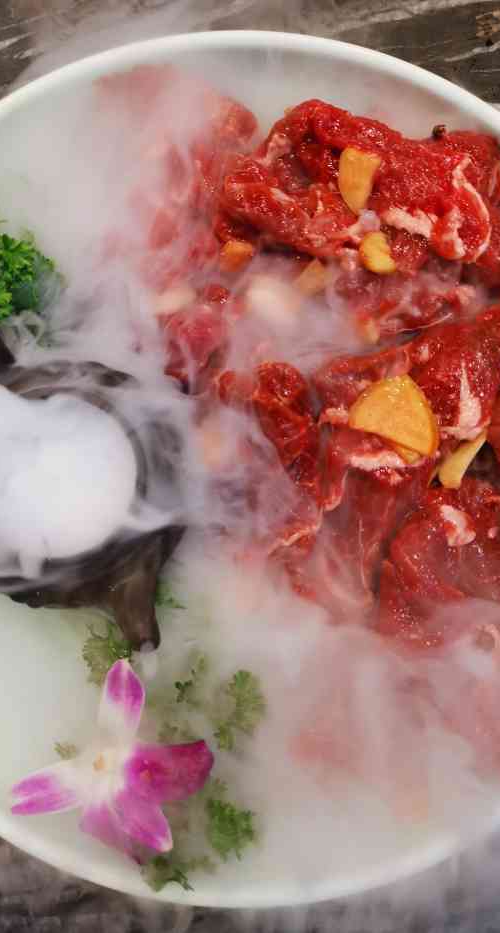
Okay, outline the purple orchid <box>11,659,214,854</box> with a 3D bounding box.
[{"bbox_3d":[-0.049,0.107,0.267,0.064,0.024,0.069,22,79,2],"label":"purple orchid"}]

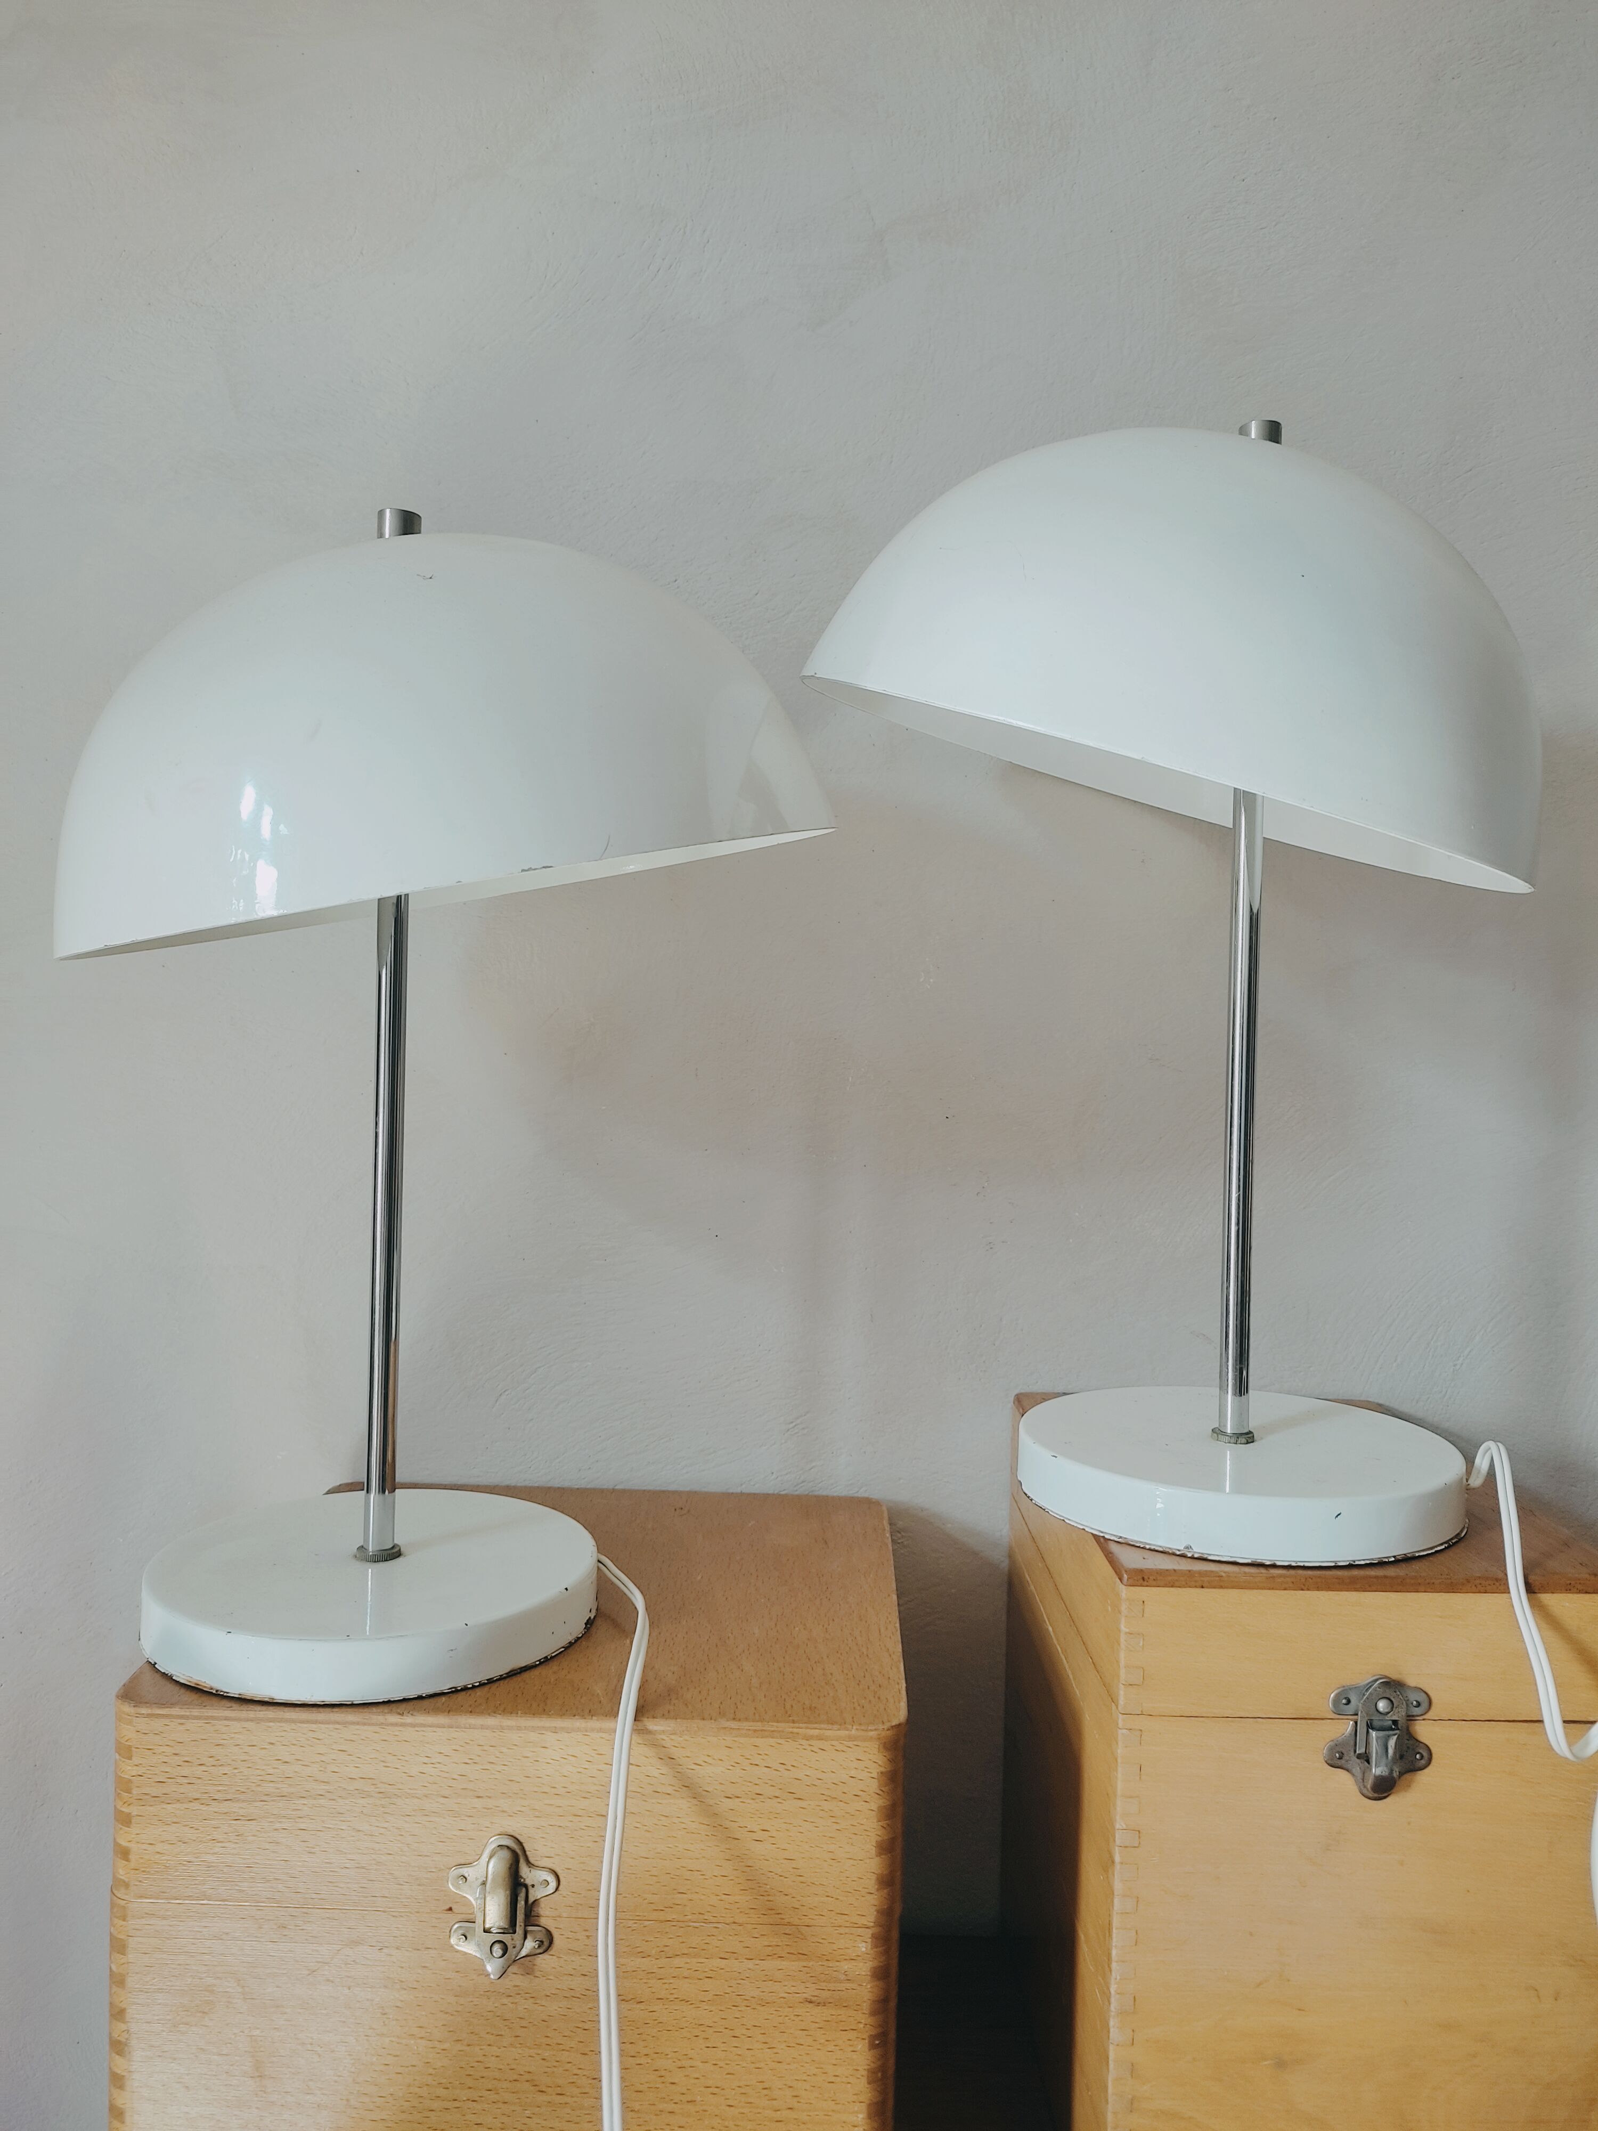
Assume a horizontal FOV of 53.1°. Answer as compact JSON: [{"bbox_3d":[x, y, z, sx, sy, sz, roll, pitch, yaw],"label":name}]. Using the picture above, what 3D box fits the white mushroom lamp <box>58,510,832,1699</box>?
[{"bbox_3d":[-0.144,0.001,0.674,0.314,0.451,0.315,1,2,0],"label":"white mushroom lamp"}]

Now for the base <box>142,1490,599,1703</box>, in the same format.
[{"bbox_3d":[-0.173,0.214,0.661,0.180,0.025,0.180,1,2,0],"label":"base"}]

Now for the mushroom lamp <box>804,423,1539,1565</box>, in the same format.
[{"bbox_3d":[0.156,-0.046,0.702,0.311,0.449,0.310,1,2,0],"label":"mushroom lamp"}]

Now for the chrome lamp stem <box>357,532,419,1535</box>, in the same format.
[{"bbox_3d":[-0.168,-0.012,0.655,0.019,0.428,0.019,1,2,0],"label":"chrome lamp stem"}]

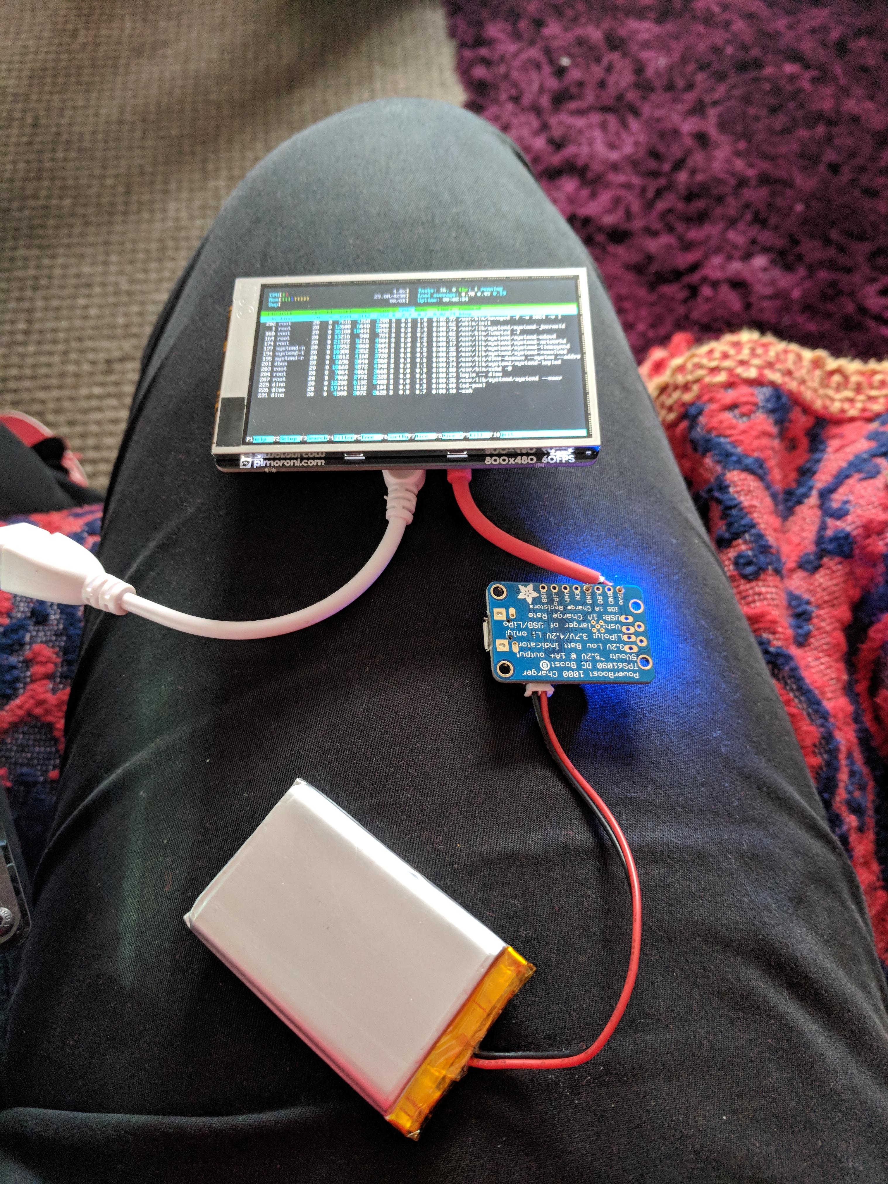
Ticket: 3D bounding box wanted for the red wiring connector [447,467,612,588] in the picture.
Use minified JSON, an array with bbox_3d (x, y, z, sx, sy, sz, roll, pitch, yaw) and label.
[{"bbox_3d":[0.017,-0.015,0.216,0.012,0.008,0.054,-37,59,-16],"label":"red wiring connector"}]

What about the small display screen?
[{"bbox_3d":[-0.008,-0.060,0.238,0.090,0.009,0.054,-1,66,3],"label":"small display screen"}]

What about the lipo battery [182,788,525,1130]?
[{"bbox_3d":[-0.017,0.068,0.172,0.060,0.007,0.035,35,72,16],"label":"lipo battery"}]

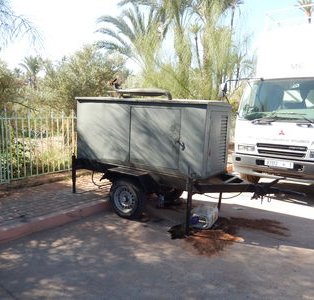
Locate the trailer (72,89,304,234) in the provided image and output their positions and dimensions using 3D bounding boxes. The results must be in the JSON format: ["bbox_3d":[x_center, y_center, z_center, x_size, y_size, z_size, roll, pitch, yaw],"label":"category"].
[{"bbox_3d":[0.351,0.050,4.557,3.621,2.022,1.252,7,10,33],"label":"trailer"}]

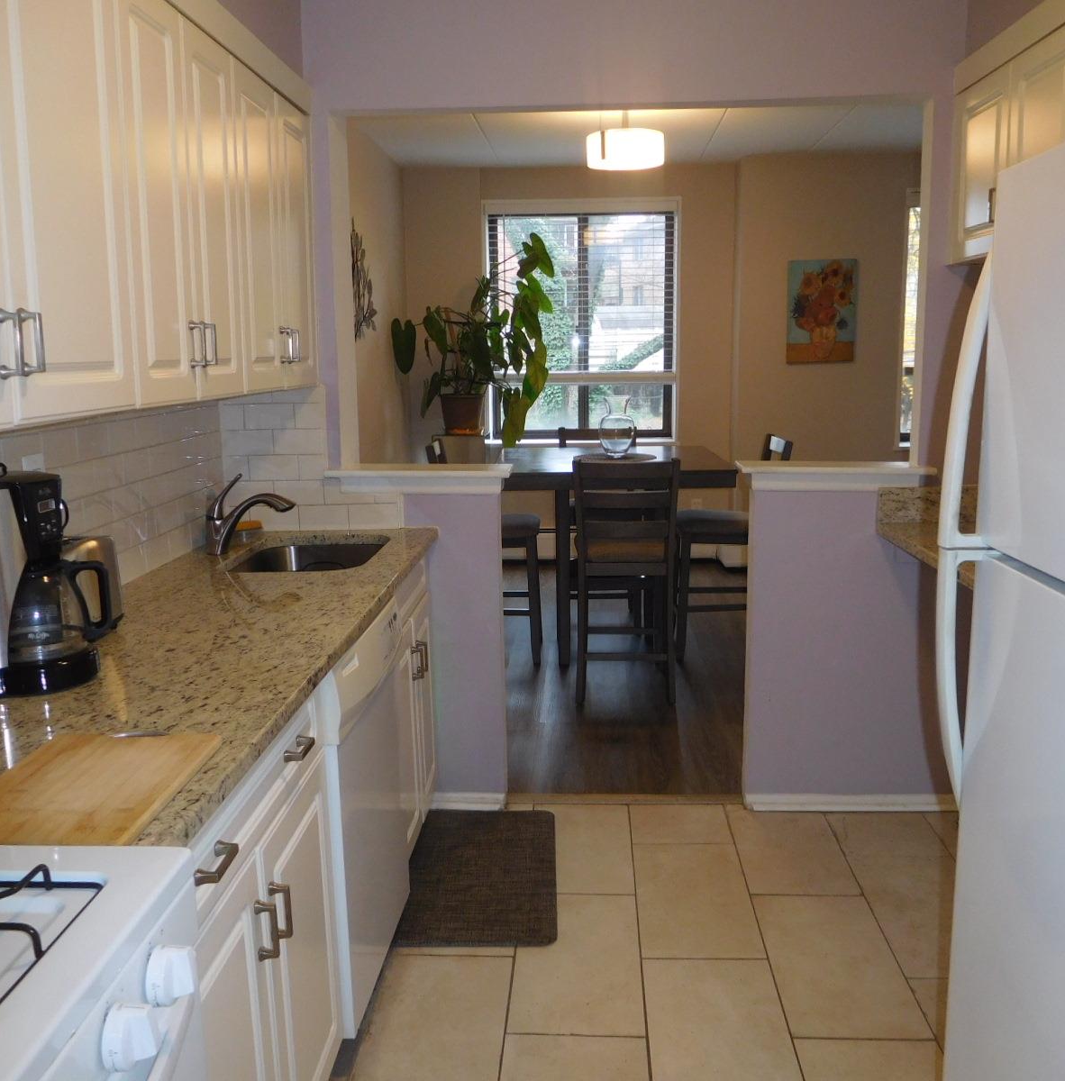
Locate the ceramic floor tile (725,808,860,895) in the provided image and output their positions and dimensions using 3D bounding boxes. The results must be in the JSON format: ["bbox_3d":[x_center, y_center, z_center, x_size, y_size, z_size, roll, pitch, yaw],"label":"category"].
[{"bbox_3d":[0.762,0.915,3.114,0.304,0.010,0.599,0,10,3],"label":"ceramic floor tile"}]

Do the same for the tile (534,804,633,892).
[{"bbox_3d":[0.147,0.920,3.134,0.304,0.010,0.592,0,10,3],"label":"tile"}]

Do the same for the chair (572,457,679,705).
[{"bbox_3d":[0.397,0.142,4.532,0.450,1.037,0.530,0,10,2],"label":"chair"}]

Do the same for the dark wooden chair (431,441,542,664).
[{"bbox_3d":[-0.221,0.046,5.008,0.540,1.030,0.440,0,10,3],"label":"dark wooden chair"}]

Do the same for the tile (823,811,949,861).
[{"bbox_3d":[1.066,0.891,3.144,0.303,0.010,0.300,0,10,3],"label":"tile"}]

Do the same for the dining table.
[{"bbox_3d":[0.363,0.067,5.101,1.090,0.940,1.120,0,10,3],"label":"dining table"}]

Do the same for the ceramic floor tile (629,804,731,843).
[{"bbox_3d":[0.463,0.893,3.265,0.304,0.010,0.279,0,10,3],"label":"ceramic floor tile"}]

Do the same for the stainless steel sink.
[{"bbox_3d":[-0.627,0.161,2.937,0.420,0.200,0.565,0,10,2],"label":"stainless steel sink"}]

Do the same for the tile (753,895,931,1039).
[{"bbox_3d":[0.721,1.011,2.509,0.303,0.010,0.602,0,10,3],"label":"tile"}]

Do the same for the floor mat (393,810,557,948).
[{"bbox_3d":[-0.171,0.940,2.975,0.480,0.014,0.780,-1,10,2],"label":"floor mat"}]

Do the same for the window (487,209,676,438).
[{"bbox_3d":[0.322,-1.413,6.769,1.220,1.470,0.100,0,10,3],"label":"window"}]

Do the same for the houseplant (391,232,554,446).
[{"bbox_3d":[-0.374,-1.279,6.662,1.040,1.330,0.900,0,10,2],"label":"houseplant"}]

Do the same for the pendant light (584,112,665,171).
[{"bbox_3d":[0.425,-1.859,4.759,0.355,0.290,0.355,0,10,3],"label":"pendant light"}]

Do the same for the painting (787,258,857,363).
[{"bbox_3d":[1.764,-1.400,6.344,0.405,0.615,0.030,0,10,3],"label":"painting"}]

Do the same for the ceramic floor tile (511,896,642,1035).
[{"bbox_3d":[0.113,1.023,2.545,0.304,0.010,0.600,0,10,3],"label":"ceramic floor tile"}]

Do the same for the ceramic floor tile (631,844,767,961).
[{"bbox_3d":[0.437,0.969,2.827,0.304,0.010,0.606,0,10,3],"label":"ceramic floor tile"}]

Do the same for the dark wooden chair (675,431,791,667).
[{"bbox_3d":[0.938,0.027,5.021,0.530,1.030,0.440,0,10,3],"label":"dark wooden chair"}]

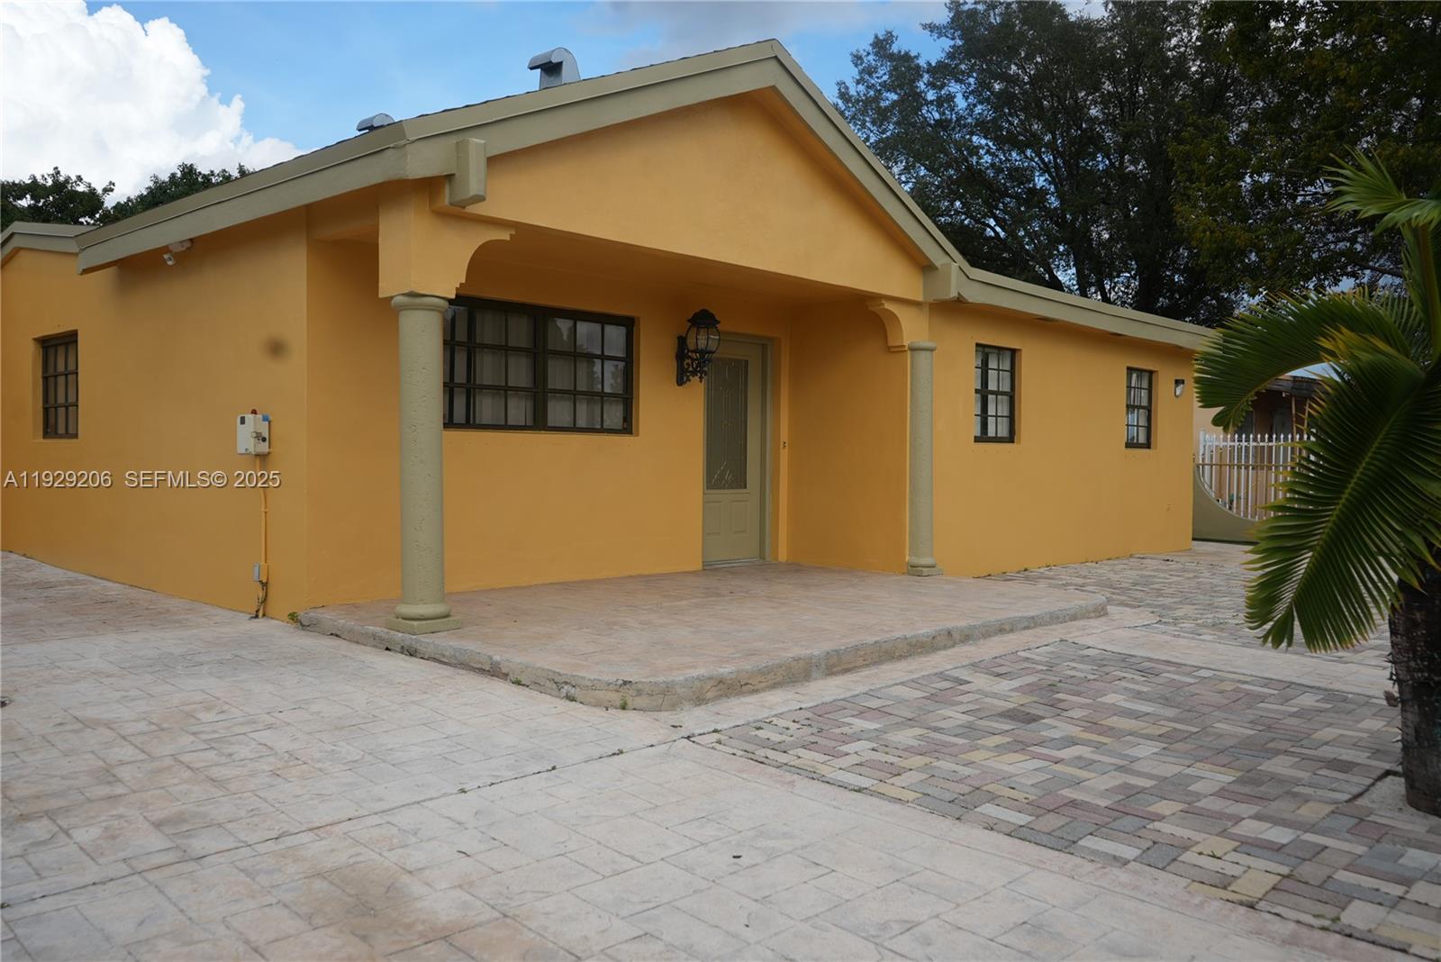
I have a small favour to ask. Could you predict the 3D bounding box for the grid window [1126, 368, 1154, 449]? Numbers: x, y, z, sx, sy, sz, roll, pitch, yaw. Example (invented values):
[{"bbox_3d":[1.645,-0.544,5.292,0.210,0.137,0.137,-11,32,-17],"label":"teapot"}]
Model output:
[{"bbox_3d":[4.979,-0.866,13.527,0.082,0.953,0.891,2,2,44],"label":"grid window"}]

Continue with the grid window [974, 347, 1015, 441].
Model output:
[{"bbox_3d":[2.659,-0.842,11.096,0.082,0.953,0.886,2,2,44],"label":"grid window"}]

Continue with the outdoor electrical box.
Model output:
[{"bbox_3d":[-3.209,-0.332,7.713,0.268,0.295,0.118,2,2,44],"label":"outdoor electrical box"}]

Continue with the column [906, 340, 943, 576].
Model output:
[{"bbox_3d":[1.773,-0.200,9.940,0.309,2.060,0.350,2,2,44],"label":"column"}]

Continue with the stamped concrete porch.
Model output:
[{"bbox_3d":[0.184,0.902,7.893,3.409,0.124,5.129,2,2,44],"label":"stamped concrete porch"}]

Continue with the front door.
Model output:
[{"bbox_3d":[0.092,-0.273,10.433,0.067,2.046,0.917,2,2,44],"label":"front door"}]

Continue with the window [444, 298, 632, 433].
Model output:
[{"bbox_3d":[-1.441,-0.864,8.754,0.082,0.979,1.972,2,2,44],"label":"window"}]

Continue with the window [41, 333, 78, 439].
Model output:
[{"bbox_3d":[-6.397,-0.905,10.954,1.390,1.015,0.082,2,2,44],"label":"window"}]

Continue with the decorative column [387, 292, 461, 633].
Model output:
[{"bbox_3d":[-1.700,-0.108,6.449,0.355,1.918,0.350,1,1,0],"label":"decorative column"}]

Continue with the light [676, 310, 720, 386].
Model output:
[{"bbox_3d":[-0.188,-1.138,9.567,0.407,0.647,0.278,2,2,44],"label":"light"}]

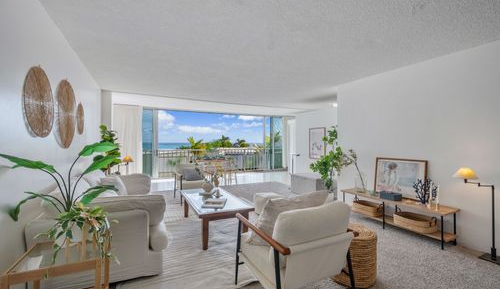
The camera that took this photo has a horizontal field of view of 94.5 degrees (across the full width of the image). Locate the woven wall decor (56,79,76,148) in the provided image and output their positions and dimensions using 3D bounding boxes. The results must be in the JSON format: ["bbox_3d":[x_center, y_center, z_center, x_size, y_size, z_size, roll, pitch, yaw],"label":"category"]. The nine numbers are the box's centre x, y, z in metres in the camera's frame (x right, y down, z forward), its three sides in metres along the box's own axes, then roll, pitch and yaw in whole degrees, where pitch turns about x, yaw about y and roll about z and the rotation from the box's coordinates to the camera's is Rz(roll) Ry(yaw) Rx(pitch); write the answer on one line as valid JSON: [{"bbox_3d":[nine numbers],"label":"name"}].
[{"bbox_3d":[-2.045,-0.330,2.603,0.050,0.770,0.770,0,0,-26],"label":"woven wall decor"}]

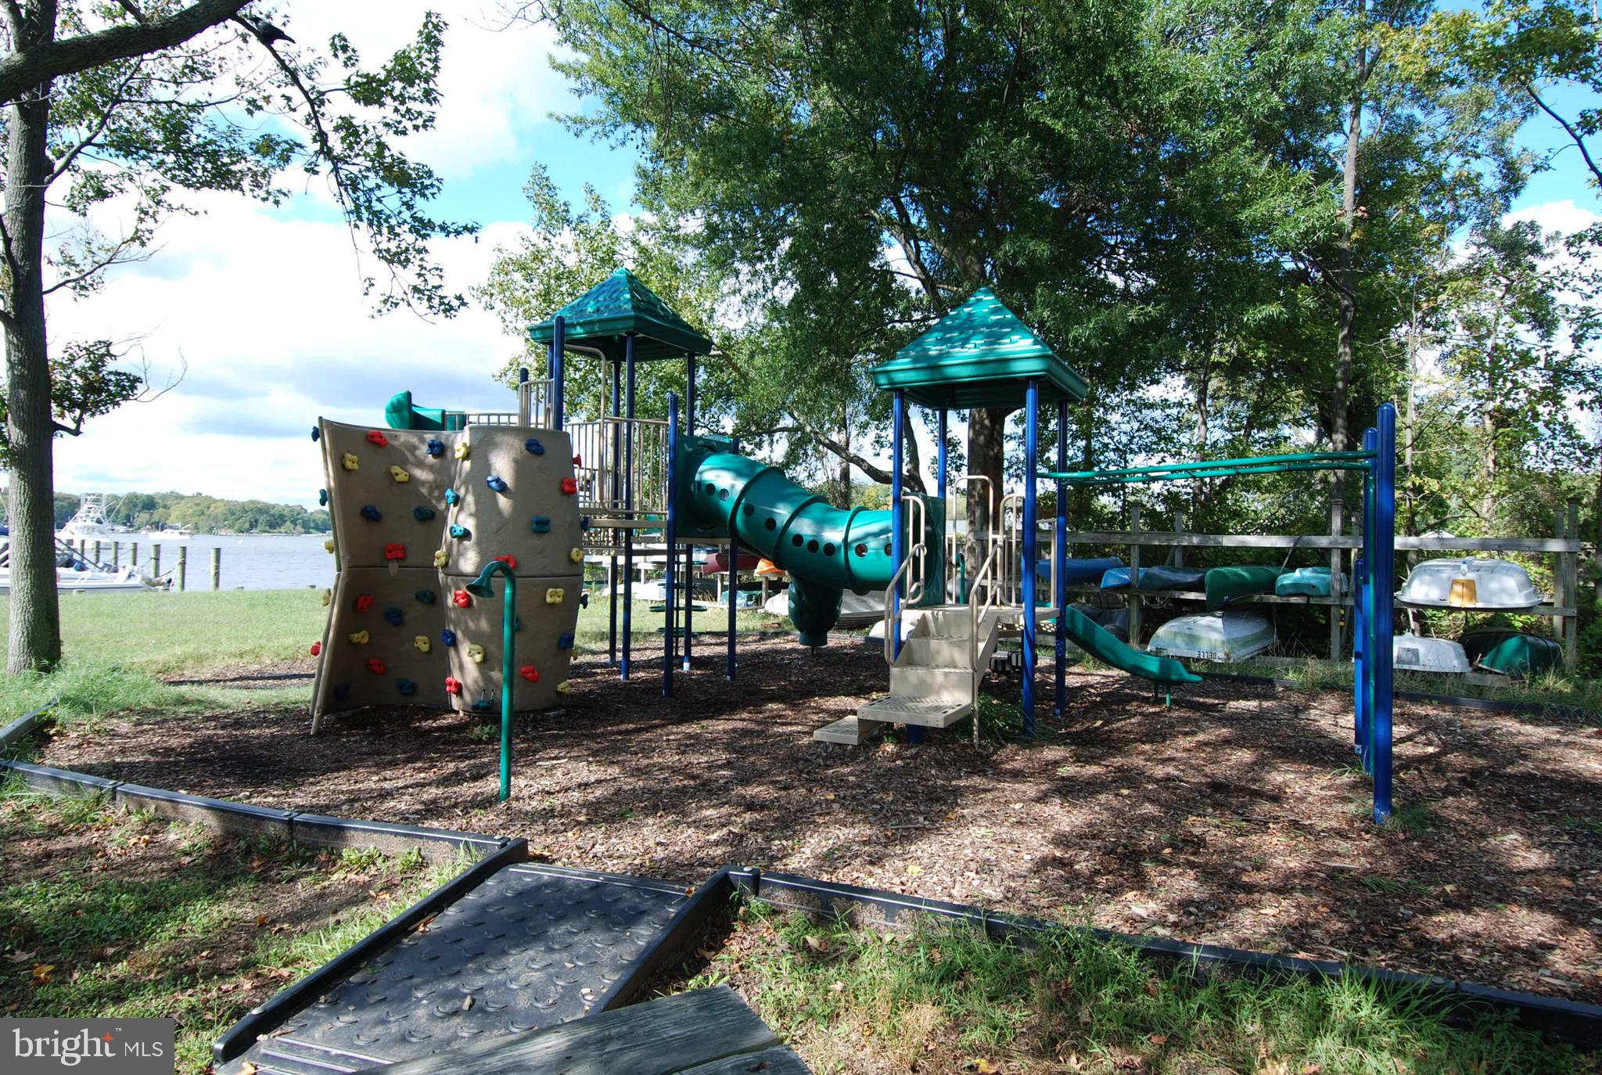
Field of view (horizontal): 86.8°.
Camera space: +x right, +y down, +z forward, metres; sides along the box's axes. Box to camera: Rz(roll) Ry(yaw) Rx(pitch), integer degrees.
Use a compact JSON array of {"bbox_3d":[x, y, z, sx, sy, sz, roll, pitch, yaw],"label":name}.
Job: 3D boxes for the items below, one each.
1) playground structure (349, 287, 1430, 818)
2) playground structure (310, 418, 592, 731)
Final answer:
[{"bbox_3d":[-0.030,-0.840,9.150,10.200,5.070,3.900,1,0,29],"label":"playground structure"},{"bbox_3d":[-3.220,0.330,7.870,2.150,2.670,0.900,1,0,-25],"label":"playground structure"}]

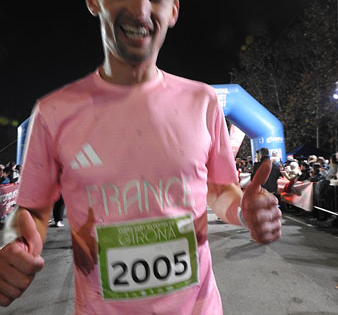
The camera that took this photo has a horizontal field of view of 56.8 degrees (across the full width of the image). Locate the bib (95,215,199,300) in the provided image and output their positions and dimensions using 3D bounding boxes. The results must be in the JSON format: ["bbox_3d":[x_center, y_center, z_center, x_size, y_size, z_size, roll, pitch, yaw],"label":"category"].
[{"bbox_3d":[-0.043,0.214,0.667,0.211,0.155,0.024,-6,0,-9],"label":"bib"}]

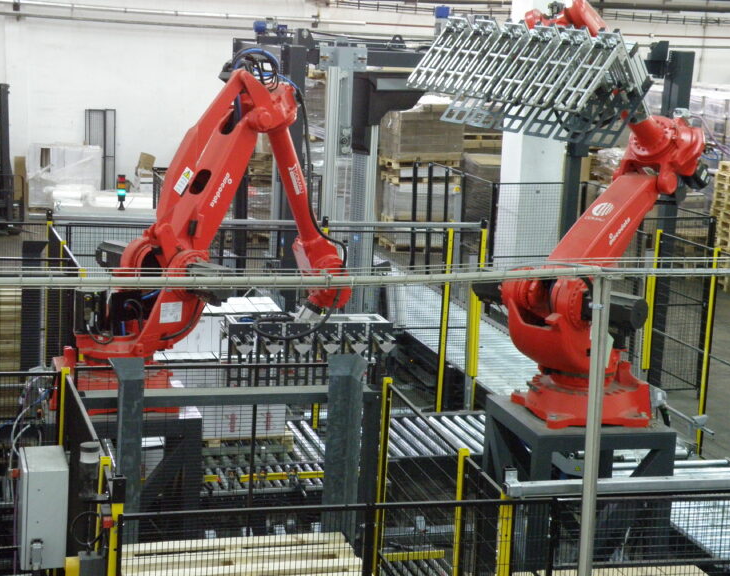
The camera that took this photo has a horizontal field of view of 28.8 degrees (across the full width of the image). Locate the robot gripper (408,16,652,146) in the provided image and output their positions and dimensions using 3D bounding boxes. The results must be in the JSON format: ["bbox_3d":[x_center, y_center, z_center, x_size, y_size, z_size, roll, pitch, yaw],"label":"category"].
[{"bbox_3d":[0.973,-1.225,8.520,1.307,0.543,0.462,16,-20,42],"label":"robot gripper"}]

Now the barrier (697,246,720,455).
[{"bbox_3d":[3.289,0.601,13.629,0.060,1.980,0.060,0,10,-17],"label":"barrier"}]

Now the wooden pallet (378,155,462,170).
[{"bbox_3d":[1.026,-2.312,26.386,1.200,0.150,0.800,-1,10,-23],"label":"wooden pallet"}]

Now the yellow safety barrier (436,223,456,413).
[{"bbox_3d":[0.787,0.401,13.983,0.060,1.980,0.060,0,10,-17],"label":"yellow safety barrier"}]

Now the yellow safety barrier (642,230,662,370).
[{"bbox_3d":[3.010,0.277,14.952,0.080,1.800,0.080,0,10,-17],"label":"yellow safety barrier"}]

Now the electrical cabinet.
[{"bbox_3d":[-1.490,1.001,6.530,0.205,0.450,0.370,0,10,-17],"label":"electrical cabinet"}]

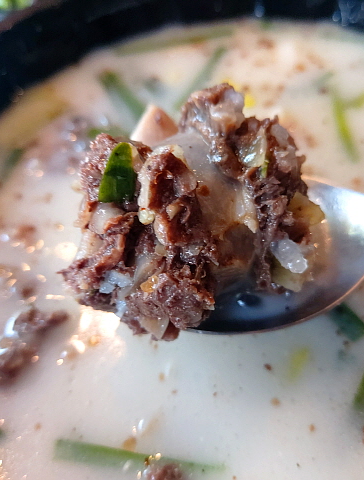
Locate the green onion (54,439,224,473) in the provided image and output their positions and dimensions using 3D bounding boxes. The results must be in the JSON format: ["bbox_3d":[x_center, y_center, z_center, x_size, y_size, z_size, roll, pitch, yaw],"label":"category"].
[{"bbox_3d":[-0.010,0.049,0.104,0.038,0.003,0.003,4,57,6],"label":"green onion"}]

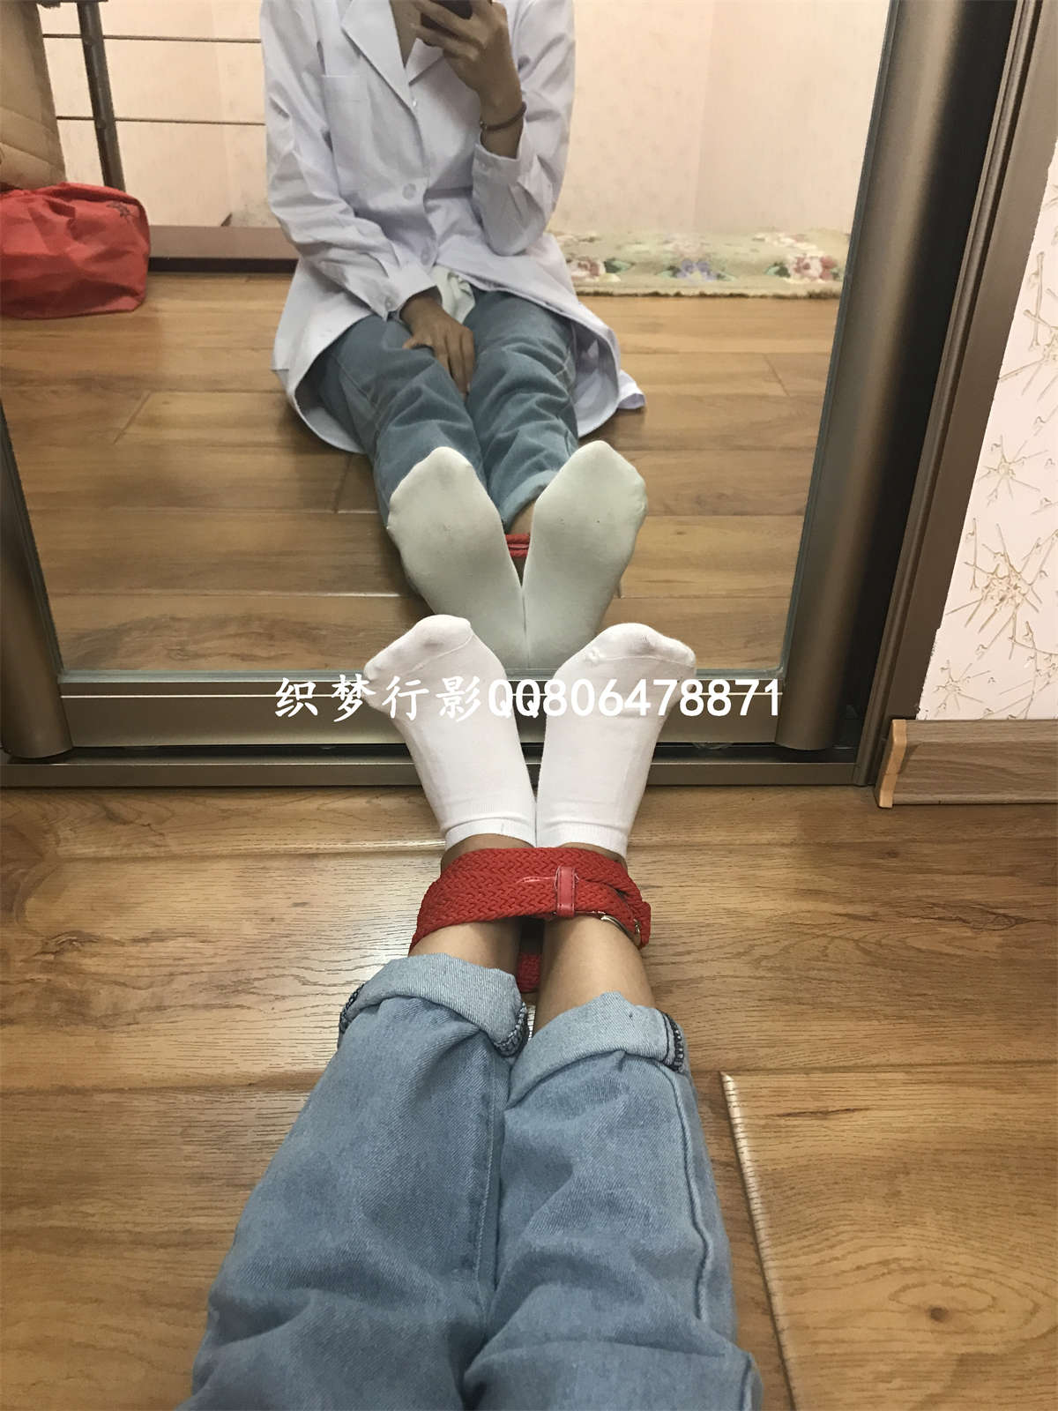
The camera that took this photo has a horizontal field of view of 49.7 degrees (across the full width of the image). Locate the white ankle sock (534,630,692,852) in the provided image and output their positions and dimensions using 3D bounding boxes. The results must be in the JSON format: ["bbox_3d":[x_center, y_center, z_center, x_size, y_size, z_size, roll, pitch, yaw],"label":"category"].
[{"bbox_3d":[0.052,0.047,0.747,0.094,0.225,0.112,6,40,-8],"label":"white ankle sock"}]

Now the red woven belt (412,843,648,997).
[{"bbox_3d":[0.001,0.142,0.690,0.139,0.102,0.070,0,34,-2],"label":"red woven belt"}]

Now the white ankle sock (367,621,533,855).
[{"bbox_3d":[-0.044,0.044,0.748,0.094,0.225,0.112,-9,40,5],"label":"white ankle sock"}]

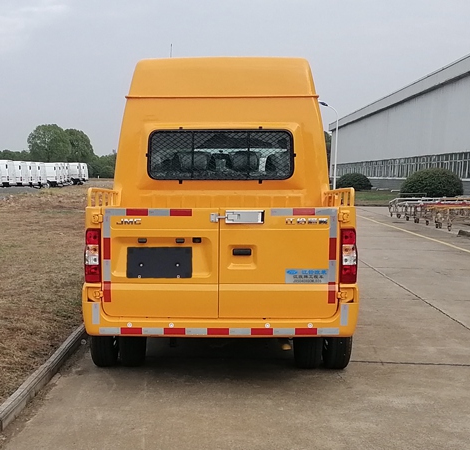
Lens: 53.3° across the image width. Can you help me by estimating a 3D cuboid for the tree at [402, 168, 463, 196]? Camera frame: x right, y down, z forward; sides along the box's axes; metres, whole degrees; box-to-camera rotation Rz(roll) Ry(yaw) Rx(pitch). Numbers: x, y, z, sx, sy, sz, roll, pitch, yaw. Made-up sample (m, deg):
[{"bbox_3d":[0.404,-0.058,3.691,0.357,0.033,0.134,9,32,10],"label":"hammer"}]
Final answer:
[{"bbox_3d":[13.293,-2.827,31.500,3.900,1.941,3.800,0,6,0],"label":"tree"}]

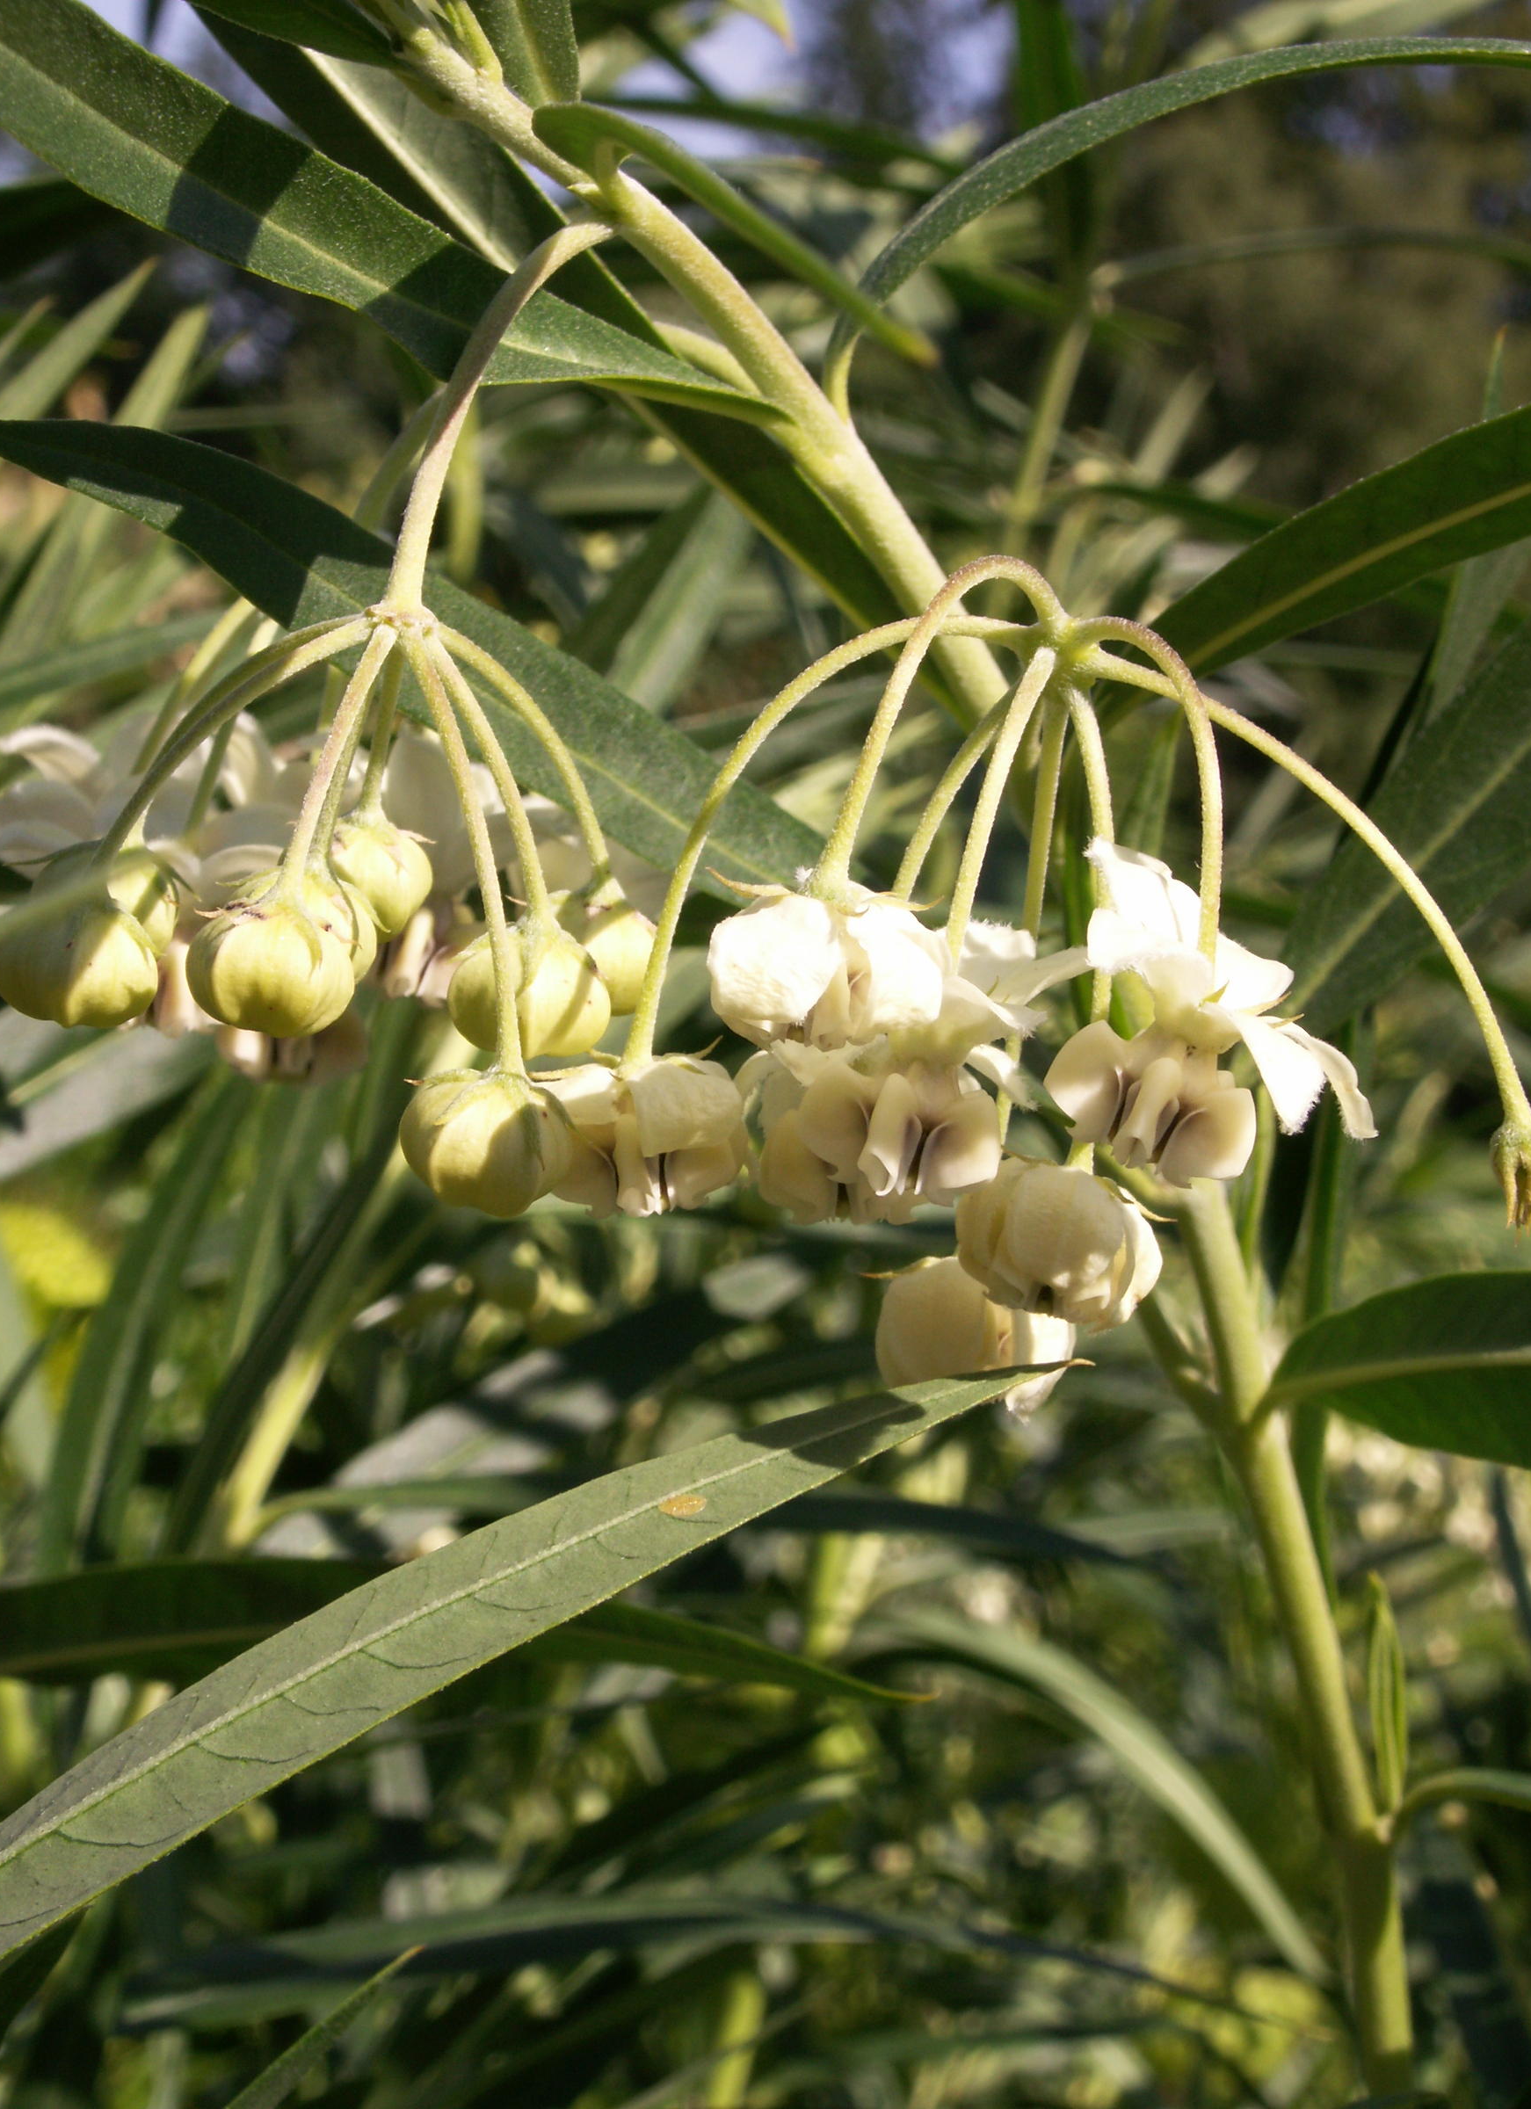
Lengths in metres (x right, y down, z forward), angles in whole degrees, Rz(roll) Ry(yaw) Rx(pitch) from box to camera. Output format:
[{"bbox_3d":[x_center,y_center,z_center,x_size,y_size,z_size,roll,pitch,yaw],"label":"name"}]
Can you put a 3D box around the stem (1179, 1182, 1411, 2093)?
[{"bbox_3d":[0.034,0.037,0.240,0.005,0.059,0.005,-12,6,0],"label":"stem"}]

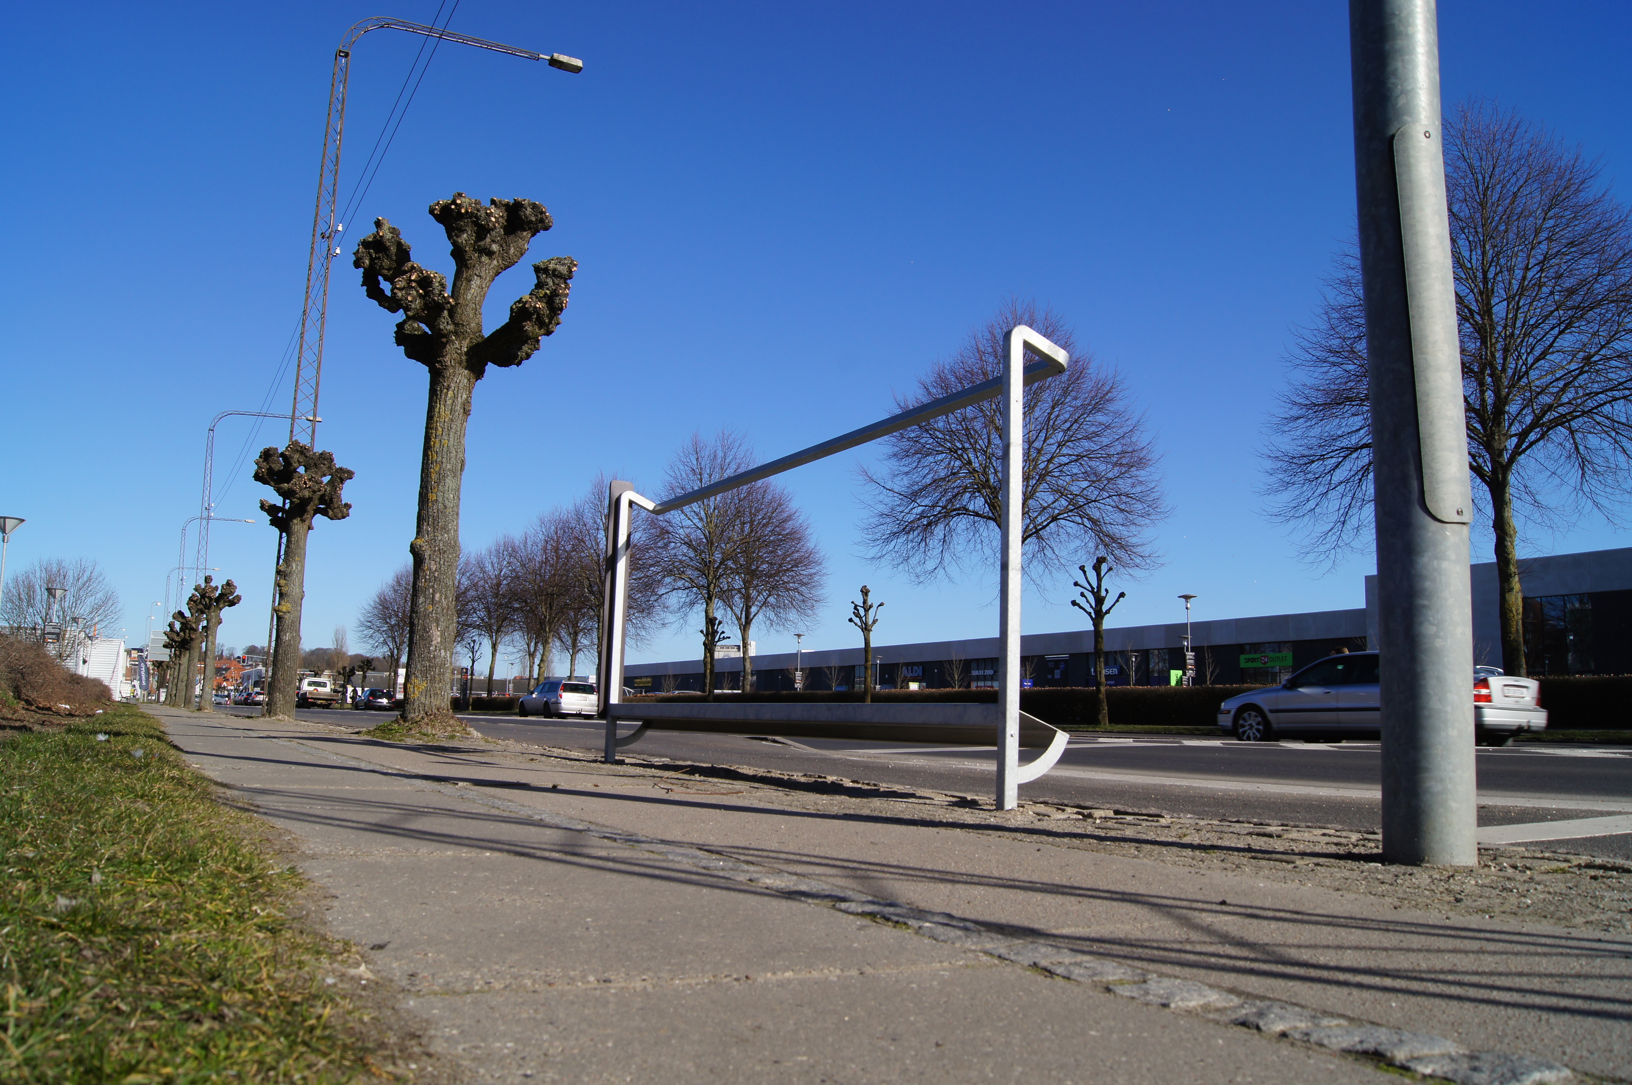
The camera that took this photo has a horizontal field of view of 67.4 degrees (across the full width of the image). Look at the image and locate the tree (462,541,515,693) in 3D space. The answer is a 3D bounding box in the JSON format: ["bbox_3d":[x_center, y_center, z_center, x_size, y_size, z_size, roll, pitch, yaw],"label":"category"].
[{"bbox_3d":[-21.725,5.486,80.460,4.131,11.223,4.544,3,-8,-14],"label":"tree"}]

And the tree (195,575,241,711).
[{"bbox_3d":[-16.381,2.751,33.537,1.132,3.688,1.132,5,-9,-26],"label":"tree"}]

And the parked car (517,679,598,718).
[{"bbox_3d":[-10.057,6.128,47.600,1.810,1.480,4.780,6,-10,-32],"label":"parked car"}]

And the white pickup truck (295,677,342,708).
[{"bbox_3d":[-31.921,9.657,78.500,1.850,1.880,4.950,6,-9,-29],"label":"white pickup truck"}]

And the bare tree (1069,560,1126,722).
[{"bbox_3d":[6.412,2.229,27.826,1.216,3.912,1.216,-1,-8,13],"label":"bare tree"}]

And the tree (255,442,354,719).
[{"bbox_3d":[-7.701,0.539,18.402,1.381,4.169,1.381,5,-9,-23],"label":"tree"}]

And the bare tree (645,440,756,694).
[{"bbox_3d":[-4.852,1.264,51.170,5.151,11.962,5.666,2,-8,-5],"label":"bare tree"}]

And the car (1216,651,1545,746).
[{"bbox_3d":[8.460,2.437,18.830,1.830,1.430,4.820,6,-9,-29],"label":"car"}]

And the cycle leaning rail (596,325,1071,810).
[{"bbox_3d":[-0.169,0.210,4.617,0.238,1.330,3.110,7,-10,-28],"label":"cycle leaning rail"}]

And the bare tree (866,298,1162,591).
[{"bbox_3d":[5.456,-0.960,33.874,8.367,12.029,7.948,0,-8,9],"label":"bare tree"}]

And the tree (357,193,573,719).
[{"bbox_3d":[-2.750,-0.683,9.585,1.672,4.270,1.672,4,-8,-17],"label":"tree"}]

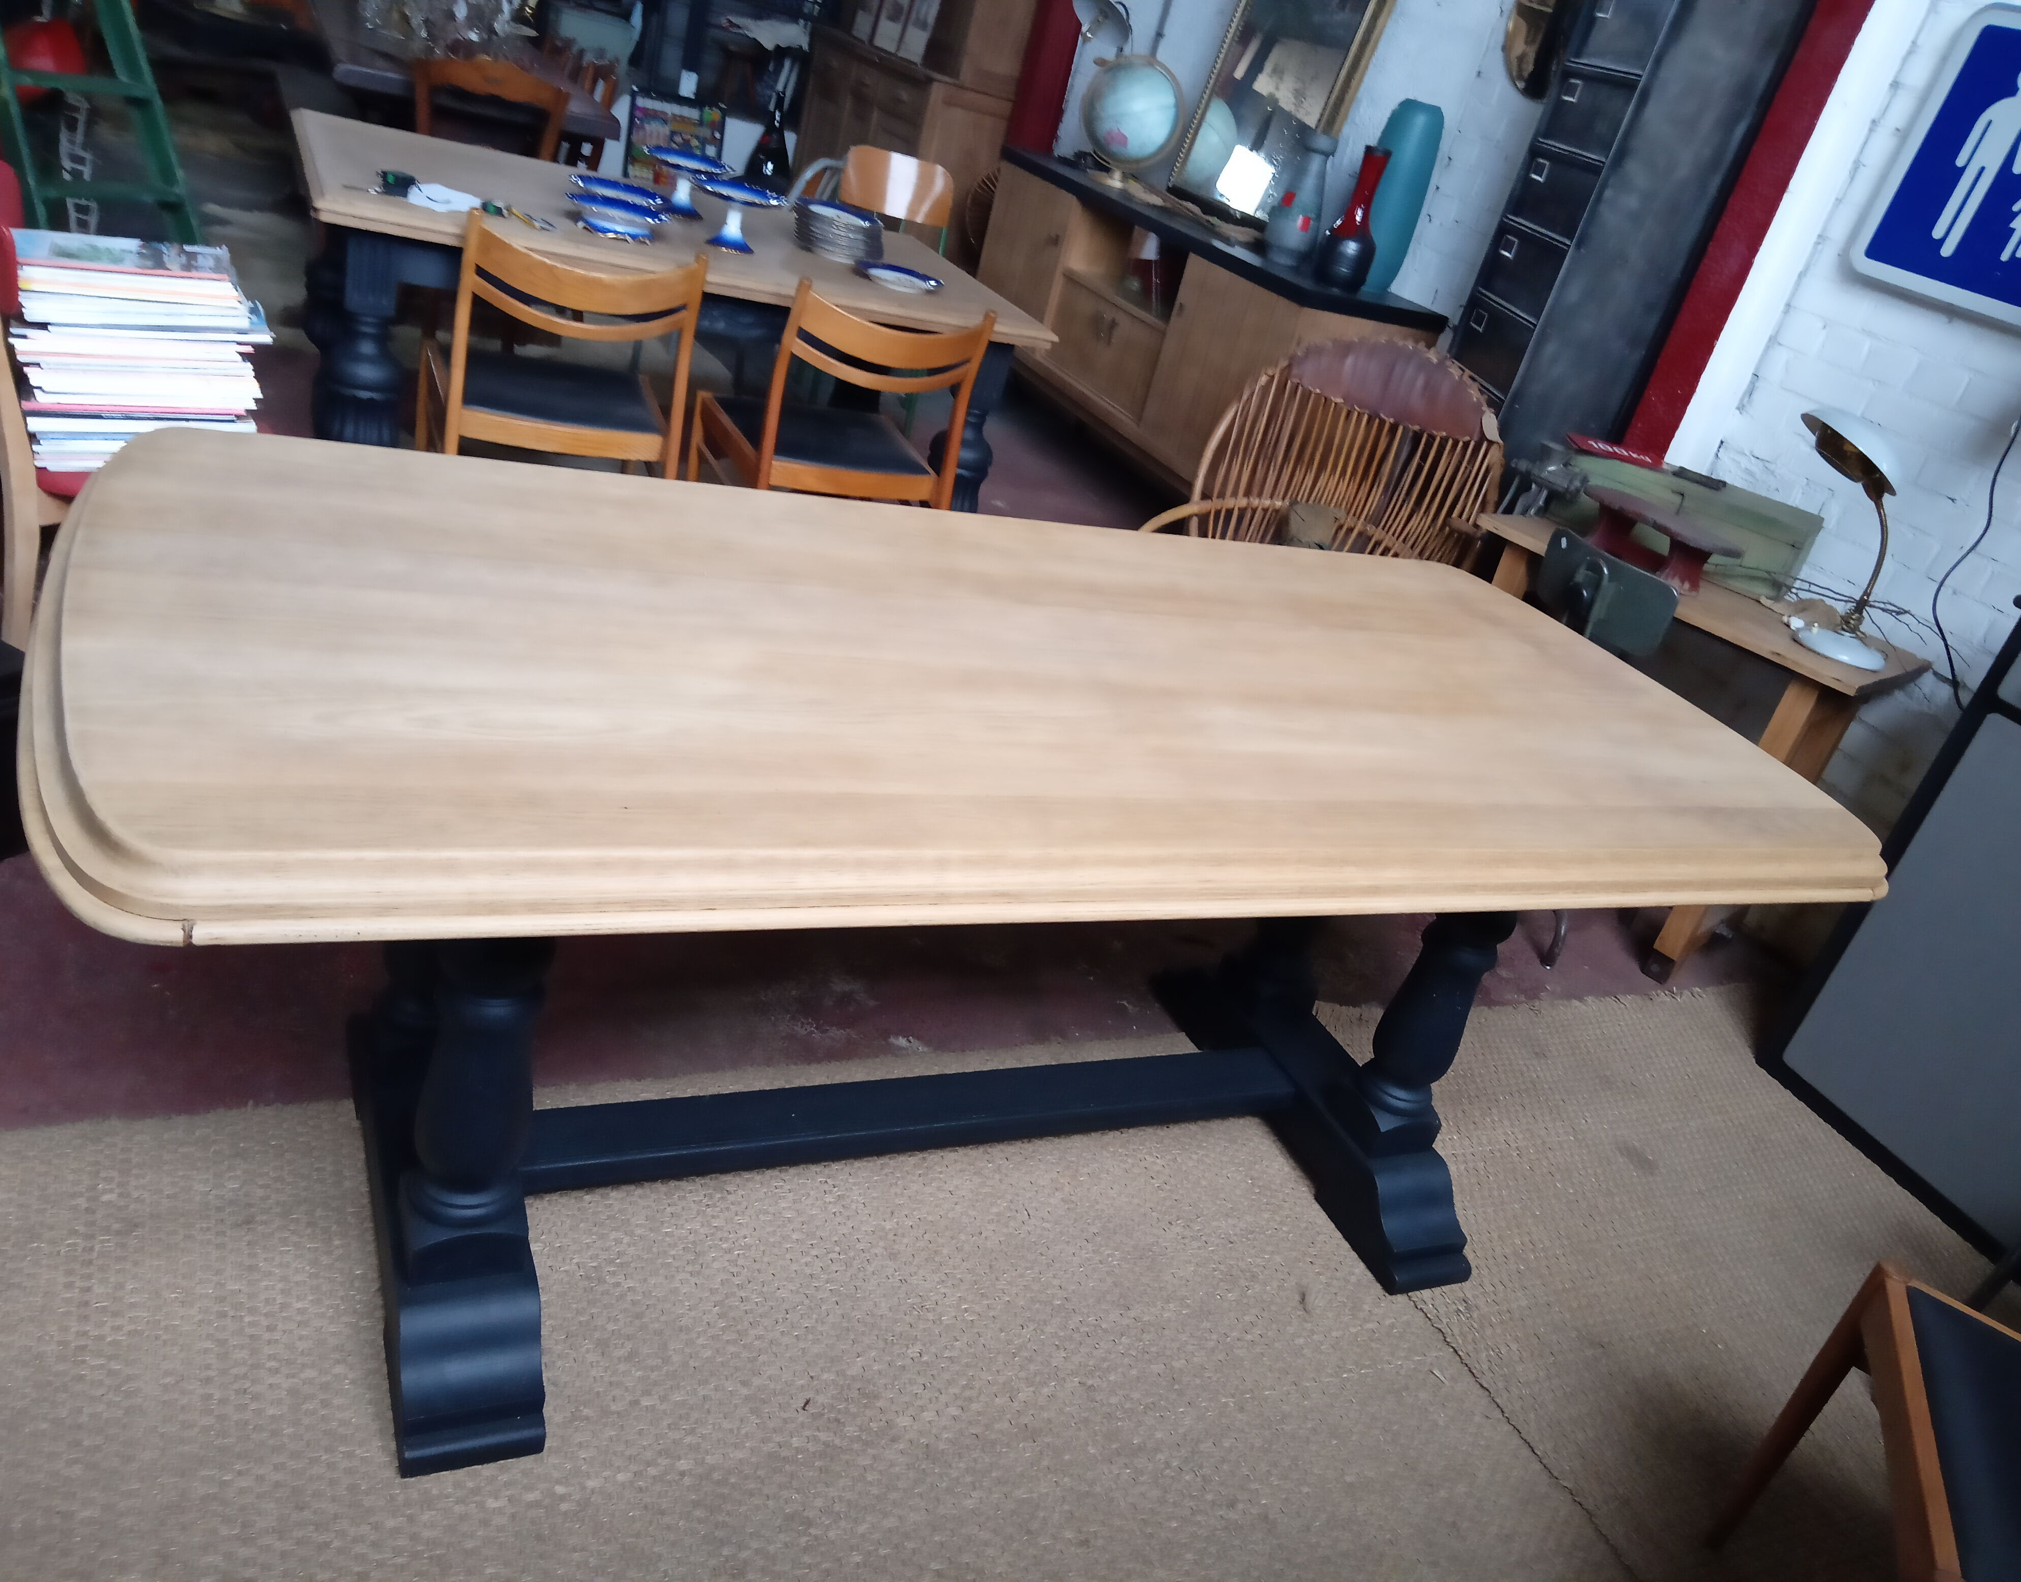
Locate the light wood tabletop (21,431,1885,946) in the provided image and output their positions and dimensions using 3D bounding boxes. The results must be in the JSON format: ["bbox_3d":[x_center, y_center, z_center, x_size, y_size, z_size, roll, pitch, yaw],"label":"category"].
[{"bbox_3d":[0.071,-0.146,1.855,2.069,0.050,0.965,1,30,-28],"label":"light wood tabletop"}]

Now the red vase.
[{"bbox_3d":[1.135,-1.824,5.053,0.183,0.415,0.183,1,30,-28],"label":"red vase"}]

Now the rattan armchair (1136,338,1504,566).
[{"bbox_3d":[0.661,-0.510,3.579,0.680,0.930,0.700,18,26,4],"label":"rattan armchair"}]

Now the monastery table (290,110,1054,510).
[{"bbox_3d":[-0.852,-0.932,3.716,1.530,0.780,1.000,1,30,-28],"label":"monastery table"}]

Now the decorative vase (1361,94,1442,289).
[{"bbox_3d":[1.301,-1.935,5.189,0.205,0.570,0.205,1,30,-28],"label":"decorative vase"}]

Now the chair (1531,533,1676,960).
[{"bbox_3d":[1.171,-0.112,3.235,0.480,0.800,0.410,-6,33,-37],"label":"chair"}]

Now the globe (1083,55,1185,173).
[{"bbox_3d":[0.477,-2.628,6.225,0.350,0.450,0.340,13,26,-7],"label":"globe"}]

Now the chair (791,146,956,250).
[{"bbox_3d":[-0.492,-1.835,5.678,0.430,0.810,0.480,12,26,-9],"label":"chair"}]

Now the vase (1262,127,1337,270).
[{"bbox_3d":[0.985,-1.973,5.272,0.178,0.405,0.178,1,30,-28],"label":"vase"}]

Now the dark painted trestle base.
[{"bbox_3d":[-0.027,0.191,2.025,1.430,0.730,0.727,1,30,-28],"label":"dark painted trestle base"}]

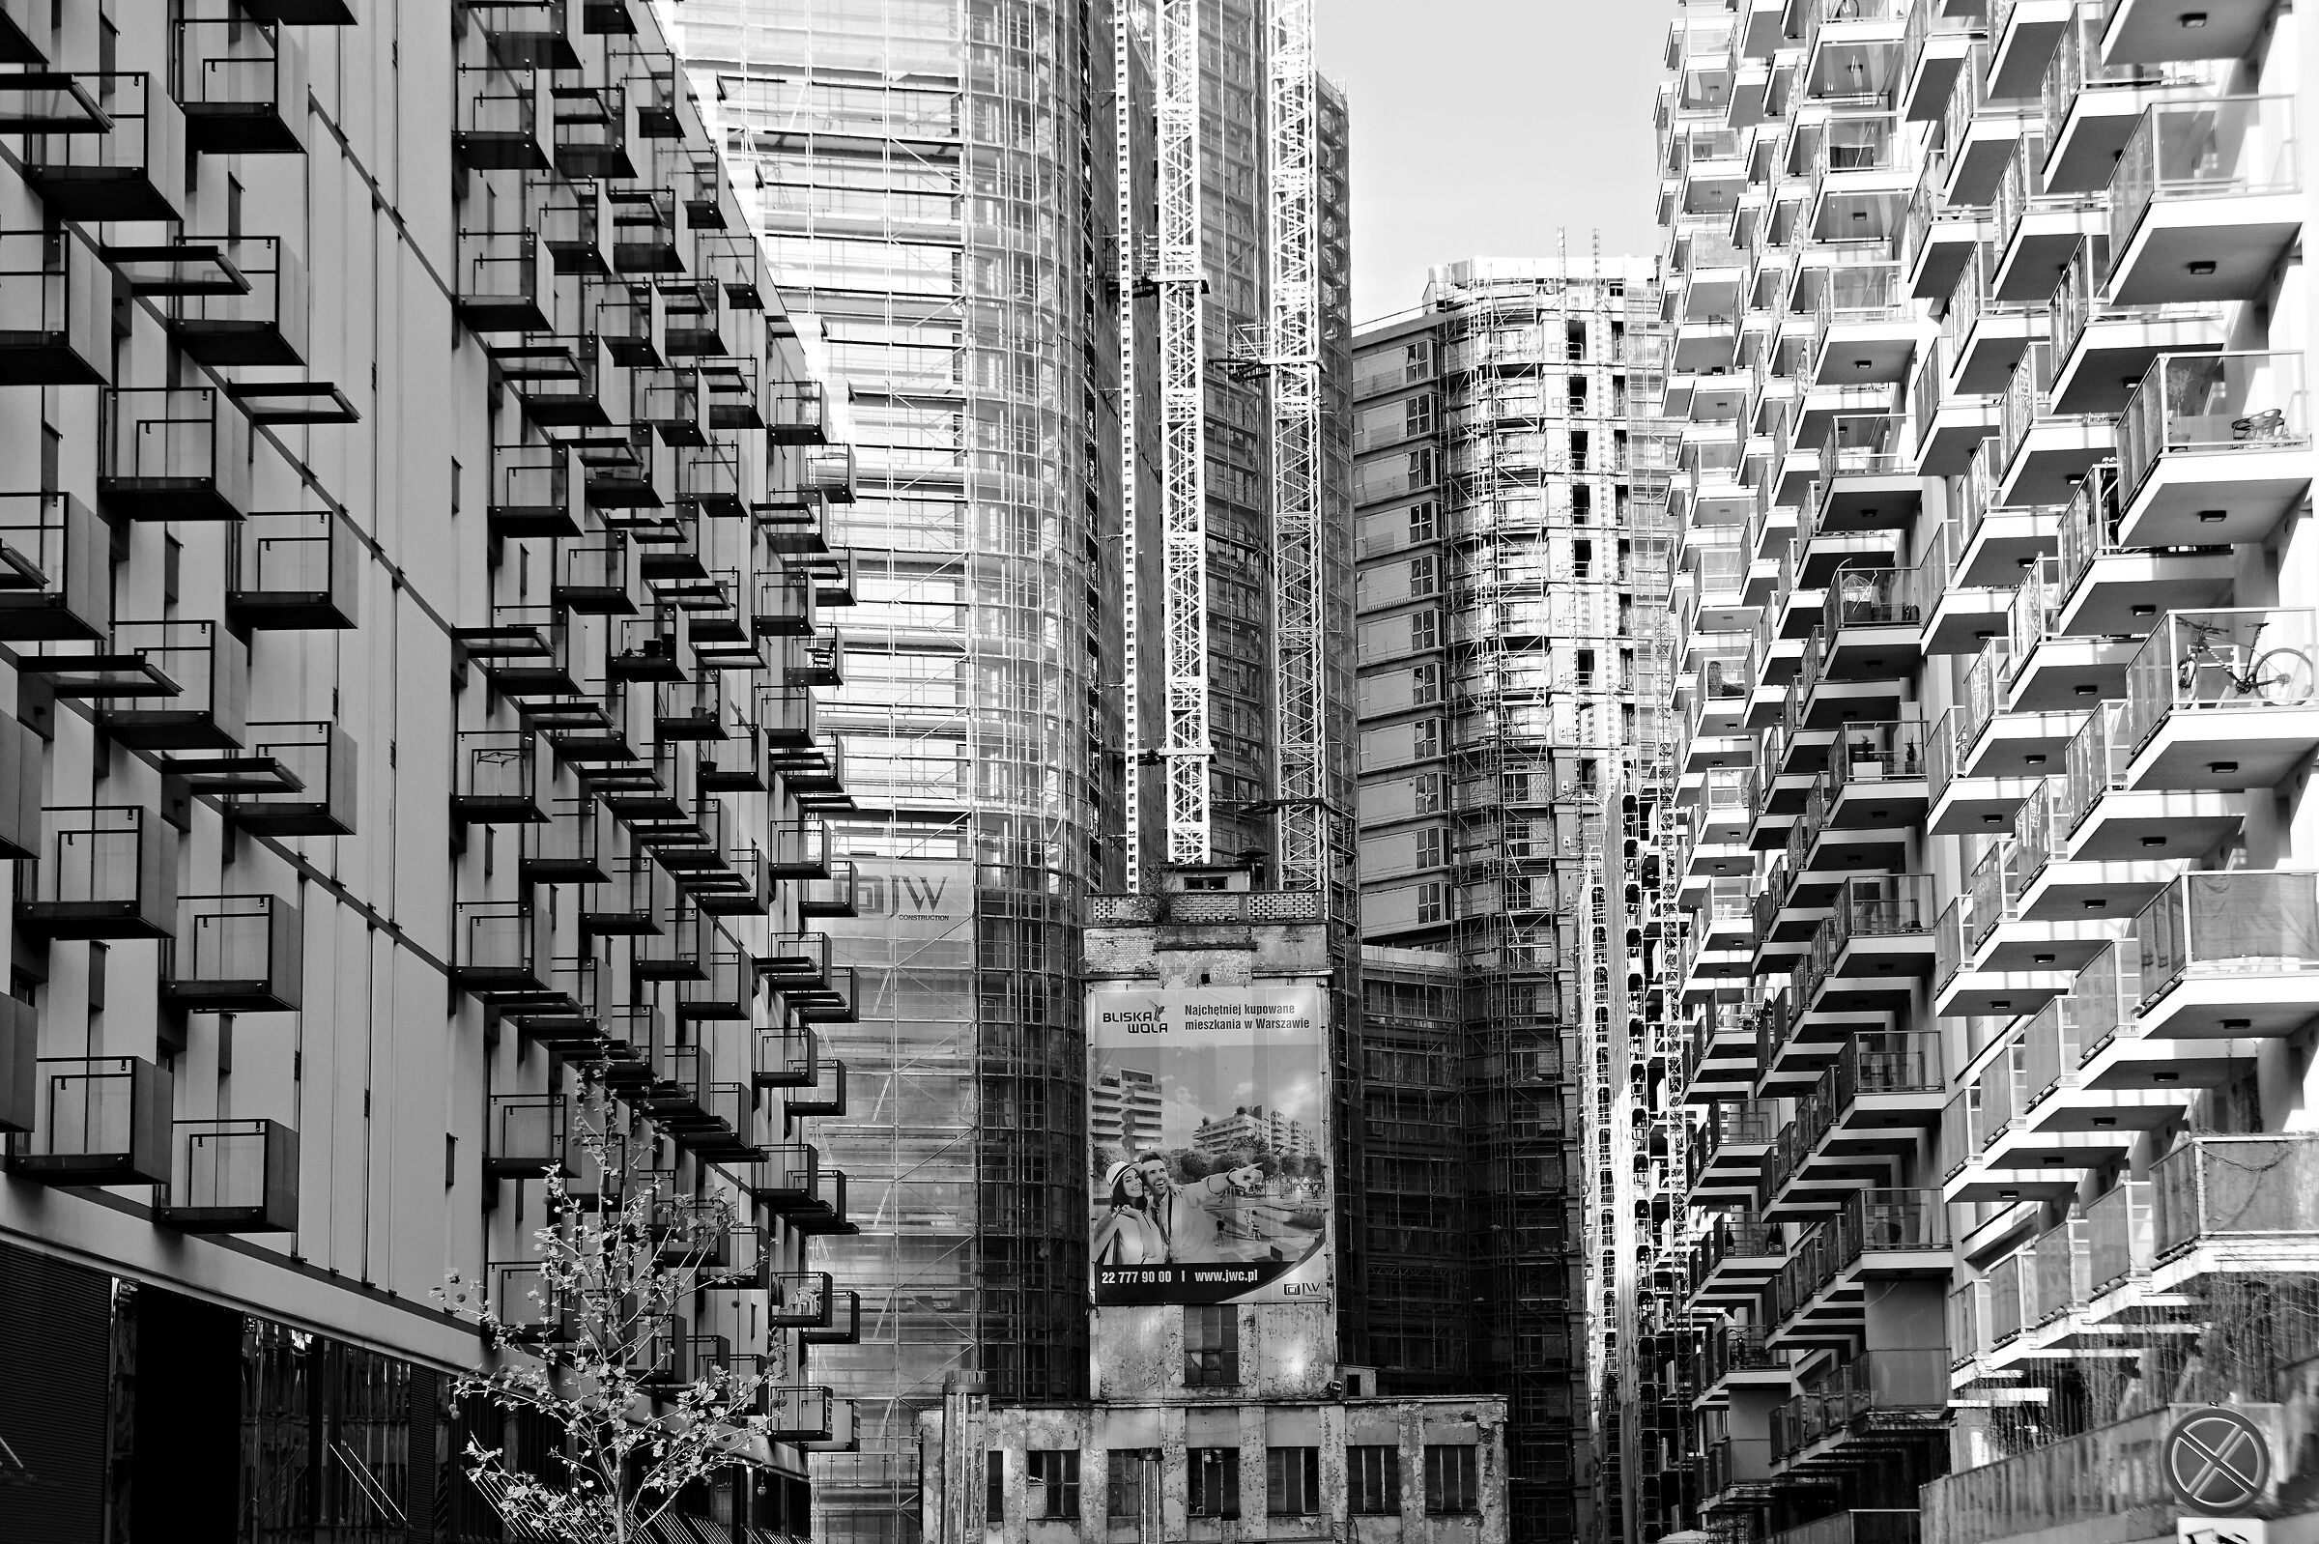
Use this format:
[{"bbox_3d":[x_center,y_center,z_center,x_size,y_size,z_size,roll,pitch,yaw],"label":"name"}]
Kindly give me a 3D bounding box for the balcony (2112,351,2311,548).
[{"bbox_3d":[11.659,-3.538,58.496,1.590,1.411,3.371,-1,-9,2],"label":"balcony"}]

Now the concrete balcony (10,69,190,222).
[{"bbox_3d":[-12.161,-7.192,61.003,1.420,1.265,1.747,-1,-9,3],"label":"concrete balcony"}]

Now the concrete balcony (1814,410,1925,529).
[{"bbox_3d":[13.239,-5.547,98.301,1.590,1.411,3.371,-1,-9,2],"label":"concrete balcony"}]

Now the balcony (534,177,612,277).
[{"bbox_3d":[-10.974,-10.061,98.047,1.407,1.264,1.828,-1,-9,2],"label":"balcony"}]

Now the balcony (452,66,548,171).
[{"bbox_3d":[-11.235,-11.189,90.550,1.407,1.264,1.828,-1,-9,2],"label":"balcony"}]

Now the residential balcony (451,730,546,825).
[{"bbox_3d":[-10.985,0.120,88.304,1.420,1.265,1.747,-1,-9,3],"label":"residential balcony"}]

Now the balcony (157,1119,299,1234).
[{"bbox_3d":[-11.733,5.121,66.531,1.407,1.264,1.828,-1,-9,2],"label":"balcony"}]

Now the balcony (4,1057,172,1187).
[{"bbox_3d":[-11.987,3.936,59.293,1.407,1.264,1.828,-1,-9,2],"label":"balcony"}]

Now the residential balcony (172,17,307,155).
[{"bbox_3d":[-11.911,-8.856,68.382,1.407,1.264,1.828,-1,-9,2],"label":"residential balcony"}]

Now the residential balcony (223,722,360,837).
[{"bbox_3d":[-11.611,0.114,70.689,1.420,1.265,1.747,-1,-9,3],"label":"residential balcony"}]

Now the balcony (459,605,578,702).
[{"bbox_3d":[-10.992,-2.117,93.330,1.407,1.264,1.828,-1,-9,2],"label":"balcony"}]

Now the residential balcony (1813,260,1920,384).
[{"bbox_3d":[13.214,-8.330,98.759,1.590,1.411,3.371,-1,-9,2],"label":"residential balcony"}]

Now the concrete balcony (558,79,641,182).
[{"bbox_3d":[-10.721,-12.135,100.425,1.420,1.265,1.747,-1,-9,3],"label":"concrete balcony"}]

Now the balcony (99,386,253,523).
[{"bbox_3d":[-11.961,-3.840,64.193,1.407,1.264,1.828,-1,-9,2],"label":"balcony"}]

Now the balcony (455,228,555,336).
[{"bbox_3d":[-11.076,-8.264,89.350,1.420,1.265,1.747,-1,-9,3],"label":"balcony"}]

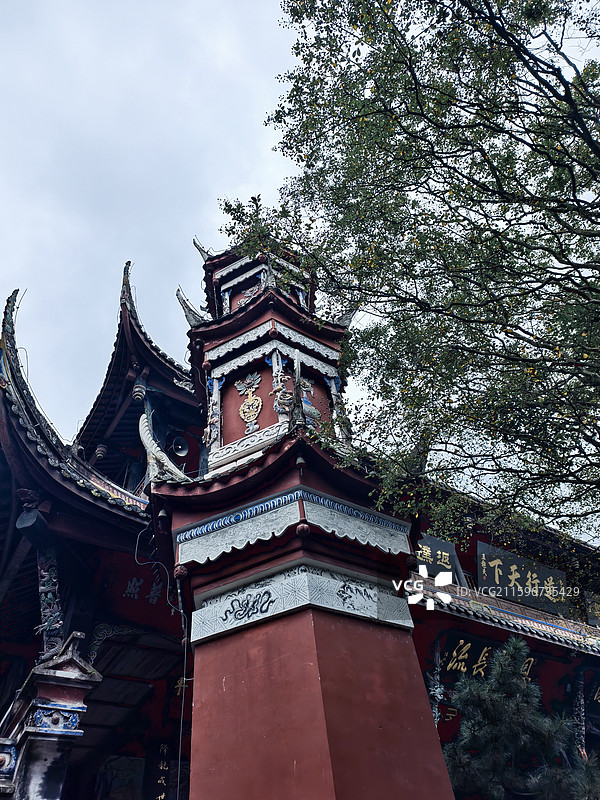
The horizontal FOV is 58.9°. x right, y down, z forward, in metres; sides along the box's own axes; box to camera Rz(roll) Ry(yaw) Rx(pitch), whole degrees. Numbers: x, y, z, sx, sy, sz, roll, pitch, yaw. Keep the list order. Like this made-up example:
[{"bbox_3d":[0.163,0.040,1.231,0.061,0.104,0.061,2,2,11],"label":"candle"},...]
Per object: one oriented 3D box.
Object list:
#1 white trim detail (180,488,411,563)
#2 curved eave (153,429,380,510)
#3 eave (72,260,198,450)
[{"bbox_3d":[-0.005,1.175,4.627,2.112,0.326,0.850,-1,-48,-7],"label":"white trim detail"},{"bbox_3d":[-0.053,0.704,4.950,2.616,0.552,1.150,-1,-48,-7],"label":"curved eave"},{"bbox_3d":[-3.074,-0.461,10.173,2.100,2.050,3.000,25,-56,-27],"label":"eave"}]

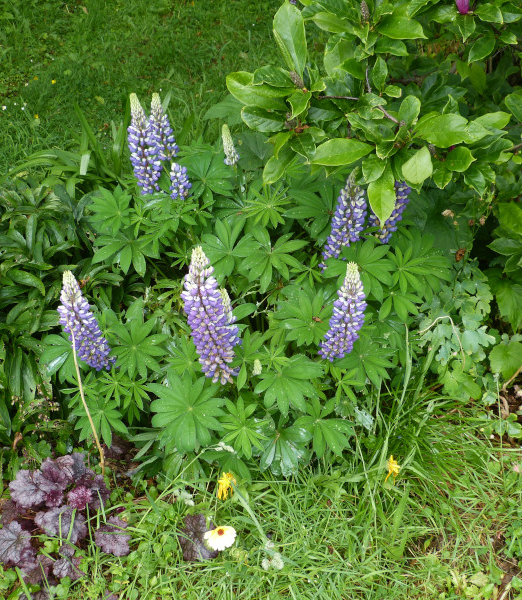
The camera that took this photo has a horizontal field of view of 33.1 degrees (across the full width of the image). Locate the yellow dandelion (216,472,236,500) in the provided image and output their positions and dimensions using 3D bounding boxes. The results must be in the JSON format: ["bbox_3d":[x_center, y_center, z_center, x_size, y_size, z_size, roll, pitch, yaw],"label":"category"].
[{"bbox_3d":[-0.069,0.363,1.710,0.040,0.048,0.040,0,36,0],"label":"yellow dandelion"}]

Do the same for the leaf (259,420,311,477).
[{"bbox_3d":[0.046,0.277,1.640,0.097,0.040,0.103,0,60,1],"label":"leaf"}]

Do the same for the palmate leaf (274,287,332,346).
[{"bbox_3d":[0.079,0.030,1.680,0.111,0.040,0.120,0,64,2],"label":"palmate leaf"}]

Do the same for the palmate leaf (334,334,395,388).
[{"bbox_3d":[0.209,0.124,1.770,0.126,0.045,0.115,0,50,0],"label":"palmate leaf"}]

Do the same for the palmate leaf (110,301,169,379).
[{"bbox_3d":[-0.227,0.074,1.640,0.112,0.040,0.146,0,67,0],"label":"palmate leaf"}]

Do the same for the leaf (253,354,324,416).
[{"bbox_3d":[0.055,0.171,1.760,0.140,0.045,0.132,0,50,0],"label":"leaf"}]

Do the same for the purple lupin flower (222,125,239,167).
[{"bbox_3d":[-0.073,-0.351,2.000,0.034,0.095,0.034,-9,33,0],"label":"purple lupin flower"}]

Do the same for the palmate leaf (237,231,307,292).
[{"bbox_3d":[0.027,-0.076,1.740,0.139,0.040,0.122,0,73,1],"label":"palmate leaf"}]

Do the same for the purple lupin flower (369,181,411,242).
[{"bbox_3d":[0.300,-0.220,2.020,0.068,0.190,0.068,11,35,-8],"label":"purple lupin flower"}]

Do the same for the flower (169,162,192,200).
[{"bbox_3d":[-0.193,-0.283,2.100,0.052,0.090,0.052,0,36,0],"label":"flower"}]

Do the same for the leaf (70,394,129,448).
[{"bbox_3d":[-0.329,0.248,1.790,0.122,0.045,0.115,0,50,0],"label":"leaf"}]

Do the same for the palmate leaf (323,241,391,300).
[{"bbox_3d":[0.205,-0.065,1.870,0.153,0.045,0.145,0,50,0],"label":"palmate leaf"}]

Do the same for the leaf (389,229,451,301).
[{"bbox_3d":[0.345,-0.075,1.900,0.134,0.045,0.152,0,54,0],"label":"leaf"}]

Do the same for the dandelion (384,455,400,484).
[{"bbox_3d":[0.260,0.338,1.750,0.035,0.050,0.036,0,36,0],"label":"dandelion"}]

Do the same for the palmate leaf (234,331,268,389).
[{"bbox_3d":[-0.035,0.120,1.740,0.100,0.045,0.115,0,50,0],"label":"palmate leaf"}]

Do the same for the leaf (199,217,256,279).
[{"bbox_3d":[-0.072,-0.111,1.900,0.123,0.045,0.142,0,50,0],"label":"leaf"}]

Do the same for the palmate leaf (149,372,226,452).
[{"bbox_3d":[-0.132,0.204,1.590,0.136,0.040,0.145,0,63,-3],"label":"palmate leaf"}]

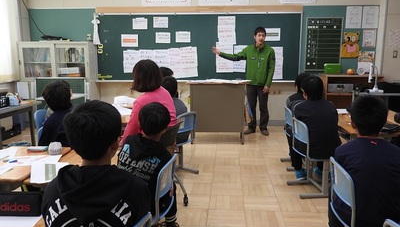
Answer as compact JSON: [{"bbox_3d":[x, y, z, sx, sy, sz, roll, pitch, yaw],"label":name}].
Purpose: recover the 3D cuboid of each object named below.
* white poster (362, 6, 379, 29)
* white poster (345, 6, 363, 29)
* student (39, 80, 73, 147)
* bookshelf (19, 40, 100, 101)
[{"bbox_3d":[2.880,-1.619,5.837,0.257,0.360,0.010,0,9,5],"label":"white poster"},{"bbox_3d":[2.596,-1.624,5.848,0.249,0.360,0.010,1,10,5],"label":"white poster"},{"bbox_3d":[-1.177,0.240,3.038,0.450,1.090,0.640,6,11,34],"label":"student"},{"bbox_3d":[-2.520,-0.504,6.271,1.250,1.510,0.420,0,9,5],"label":"bookshelf"}]

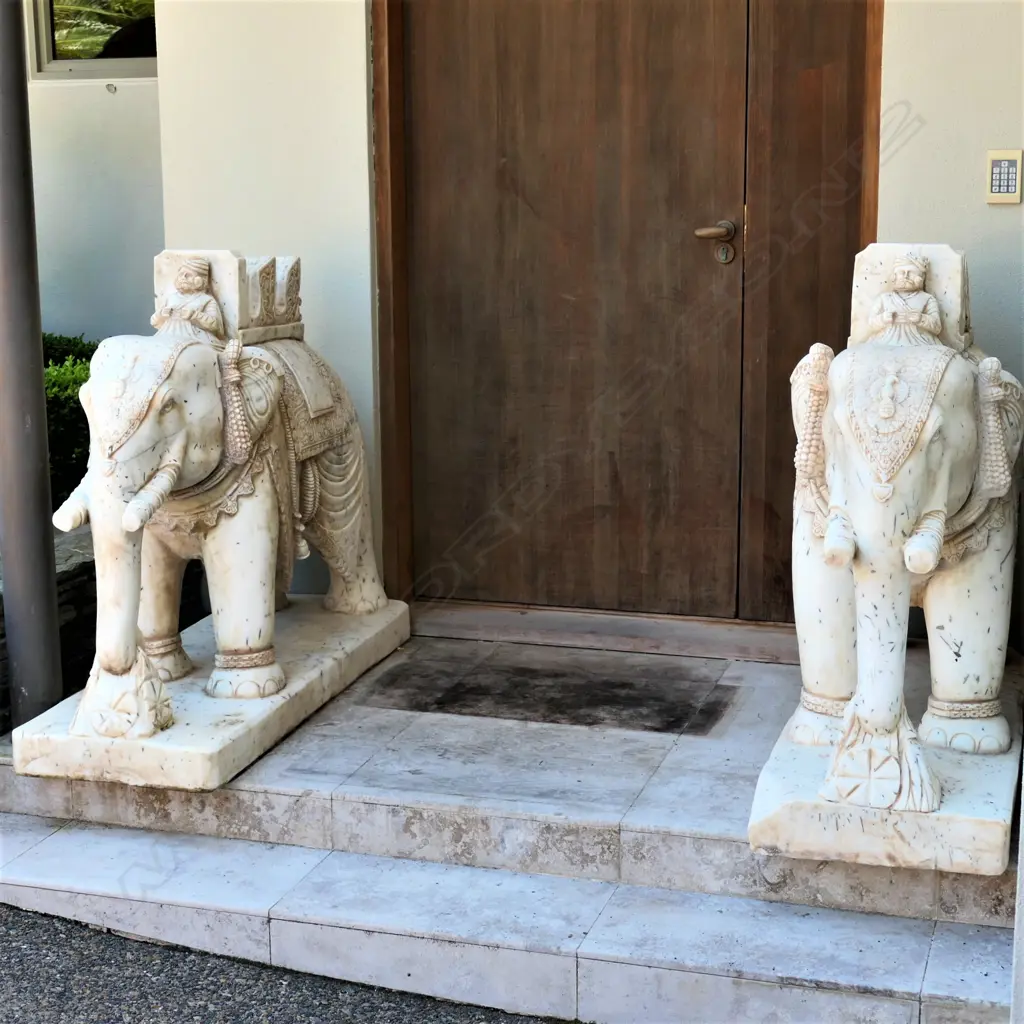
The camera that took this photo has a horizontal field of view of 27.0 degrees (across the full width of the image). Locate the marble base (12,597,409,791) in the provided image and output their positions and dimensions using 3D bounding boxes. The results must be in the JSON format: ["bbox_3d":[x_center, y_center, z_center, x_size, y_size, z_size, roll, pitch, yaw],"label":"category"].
[{"bbox_3d":[-0.644,0.389,4.930,0.458,0.085,1.185,3,13,17],"label":"marble base"}]

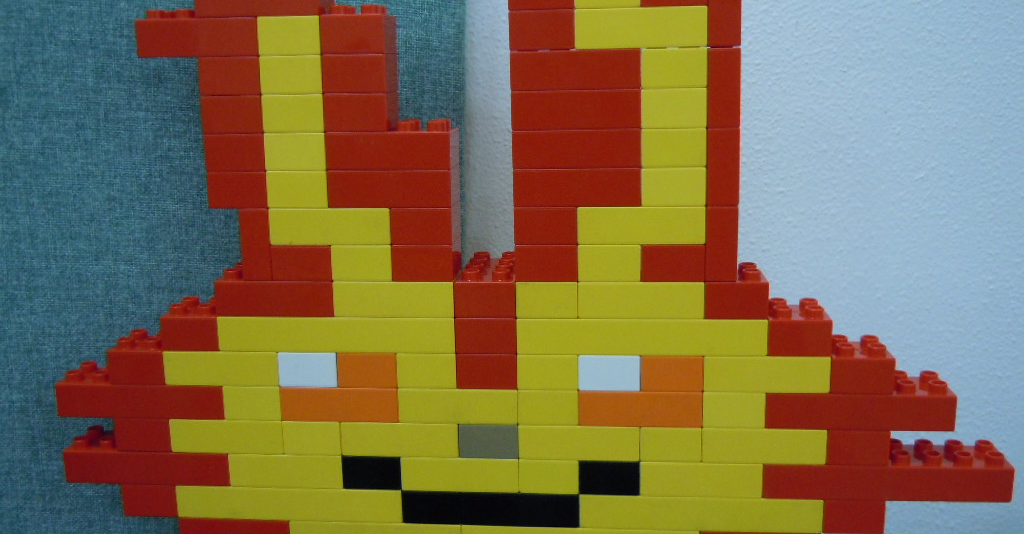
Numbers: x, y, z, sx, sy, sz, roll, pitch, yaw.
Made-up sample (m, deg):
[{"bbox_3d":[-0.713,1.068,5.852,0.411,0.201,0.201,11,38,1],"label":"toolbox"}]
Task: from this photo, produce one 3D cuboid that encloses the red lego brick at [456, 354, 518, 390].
[{"bbox_3d":[-0.012,0.052,0.545,0.032,0.021,0.032,0,11,6],"label":"red lego brick"}]

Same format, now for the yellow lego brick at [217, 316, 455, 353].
[{"bbox_3d":[-0.091,0.033,0.549,0.128,0.021,0.032,0,11,5],"label":"yellow lego brick"}]

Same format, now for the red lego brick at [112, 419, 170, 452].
[{"bbox_3d":[-0.202,0.089,0.571,0.032,0.021,0.032,0,11,6],"label":"red lego brick"}]

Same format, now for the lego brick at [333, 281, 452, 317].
[{"bbox_3d":[-0.060,0.014,0.542,0.064,0.021,0.032,0,11,5],"label":"lego brick"}]

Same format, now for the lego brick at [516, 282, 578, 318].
[{"bbox_3d":[0.019,0.012,0.532,0.032,0.021,0.032,0,11,6],"label":"lego brick"}]

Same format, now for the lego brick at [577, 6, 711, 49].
[{"bbox_3d":[0.065,-0.119,0.503,0.064,0.021,0.032,0,11,6],"label":"lego brick"}]

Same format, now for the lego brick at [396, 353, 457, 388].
[{"bbox_3d":[-0.043,0.051,0.548,0.032,0.021,0.032,0,11,5],"label":"lego brick"}]

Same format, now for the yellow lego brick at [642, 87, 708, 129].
[{"bbox_3d":[0.081,-0.081,0.507,0.032,0.021,0.032,0,10,6],"label":"yellow lego brick"}]

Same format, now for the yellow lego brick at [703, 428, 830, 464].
[{"bbox_3d":[0.133,0.089,0.539,0.064,0.021,0.032,0,11,5],"label":"yellow lego brick"}]

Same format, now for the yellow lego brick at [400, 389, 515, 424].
[{"bbox_3d":[-0.027,0.070,0.551,0.064,0.021,0.032,0,11,5],"label":"yellow lego brick"}]

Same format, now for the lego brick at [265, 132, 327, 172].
[{"bbox_3d":[-0.109,-0.063,0.531,0.032,0.021,0.032,0,11,5],"label":"lego brick"}]

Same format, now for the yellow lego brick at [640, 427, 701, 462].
[{"bbox_3d":[0.084,0.089,0.541,0.032,0.020,0.032,0,11,5],"label":"yellow lego brick"}]

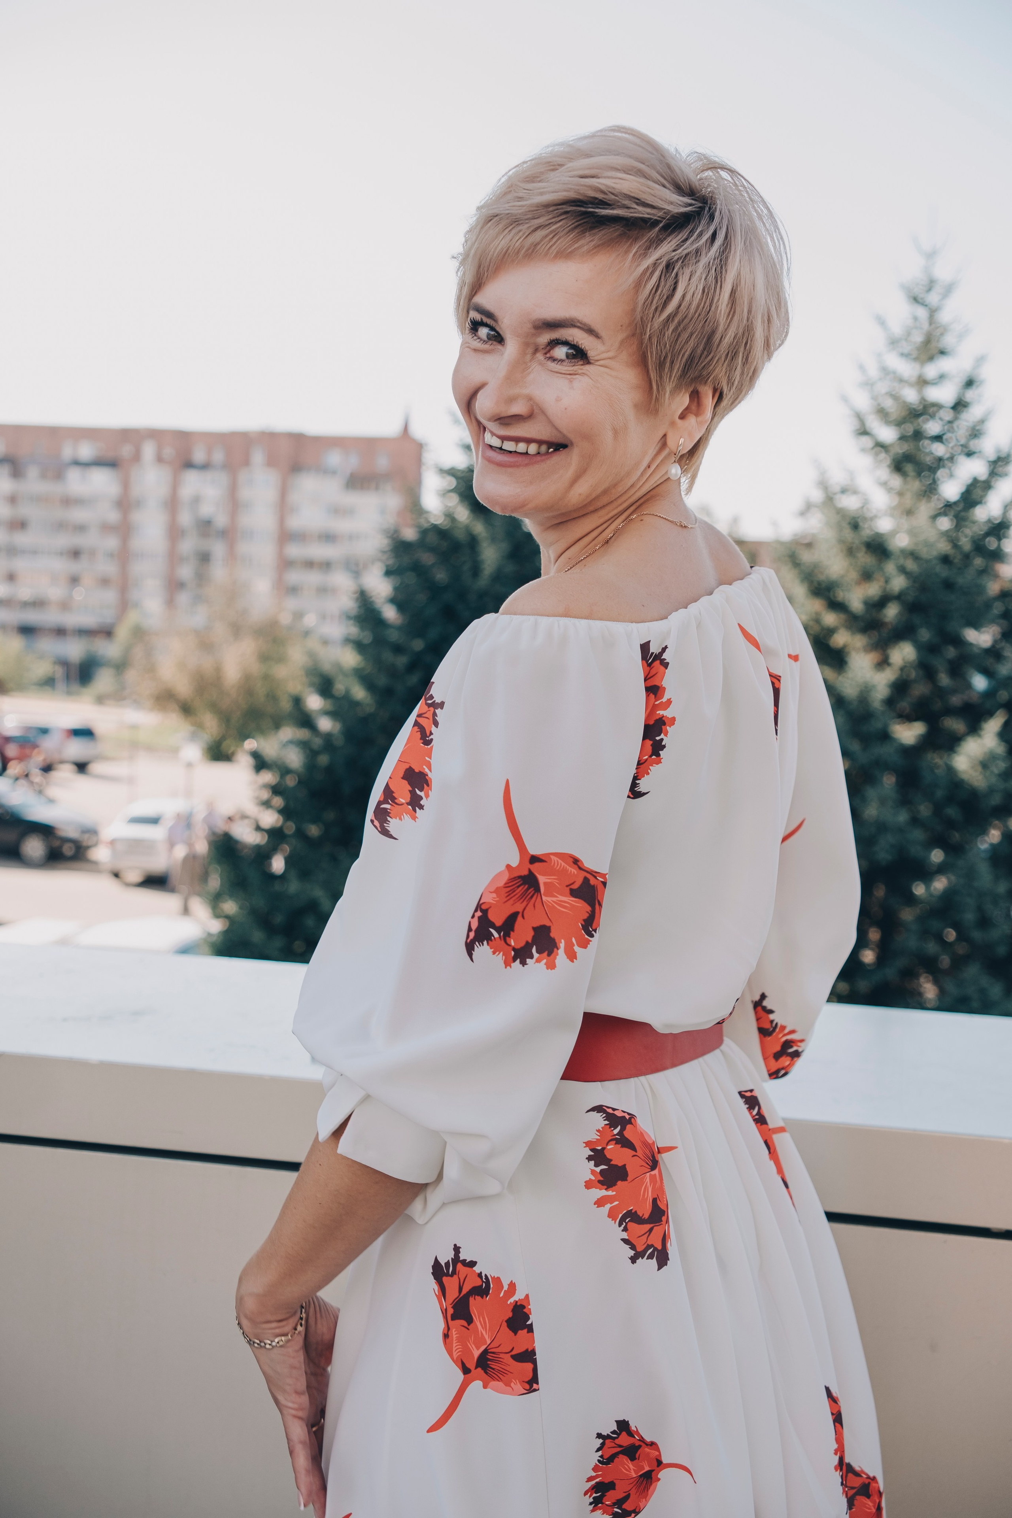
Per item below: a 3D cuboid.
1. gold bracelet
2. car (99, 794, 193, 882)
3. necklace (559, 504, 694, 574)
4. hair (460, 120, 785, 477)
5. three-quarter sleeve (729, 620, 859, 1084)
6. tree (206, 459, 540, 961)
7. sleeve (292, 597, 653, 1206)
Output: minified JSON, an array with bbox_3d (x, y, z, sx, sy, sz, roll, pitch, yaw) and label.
[{"bbox_3d":[-0.165,0.392,1.240,0.056,0.017,0.056,9,32,-6],"label":"gold bracelet"},{"bbox_3d":[-7.035,1.695,37.500,1.720,1.460,4.300,3,3,9],"label":"car"},{"bbox_3d":[0.069,-0.134,1.190,0.145,0.085,0.130,4,4,28],"label":"necklace"},{"bbox_3d":[0.077,-0.301,1.180,0.195,0.235,0.230,15,12,36],"label":"hair"},{"bbox_3d":[0.195,0.062,1.360,0.200,0.360,0.160,4,4,28],"label":"three-quarter sleeve"},{"bbox_3d":[-0.040,0.156,15.000,5.100,7.100,5.100,2,3,0],"label":"tree"},{"bbox_3d":[-0.028,0.095,1.100,0.200,0.355,0.170,13,4,28],"label":"sleeve"}]

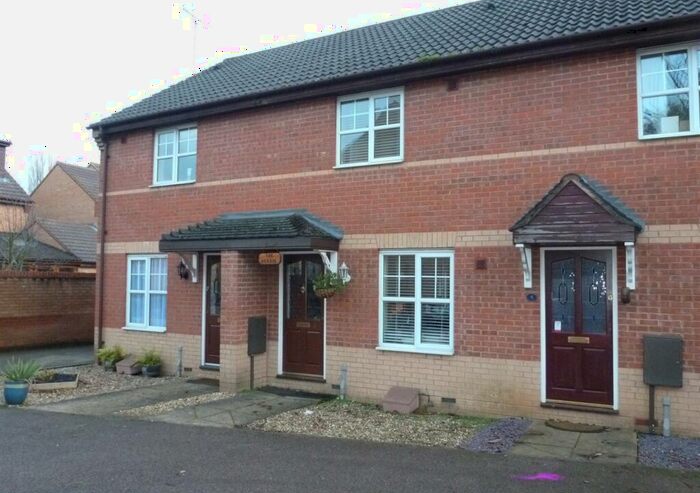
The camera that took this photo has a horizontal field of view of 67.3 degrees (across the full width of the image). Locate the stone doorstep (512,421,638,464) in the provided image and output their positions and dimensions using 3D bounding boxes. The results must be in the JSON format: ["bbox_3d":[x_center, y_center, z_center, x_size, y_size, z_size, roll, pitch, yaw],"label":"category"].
[{"bbox_3d":[2.669,2.312,6.167,1.230,0.080,1.300,-1,-4,27],"label":"stone doorstep"}]

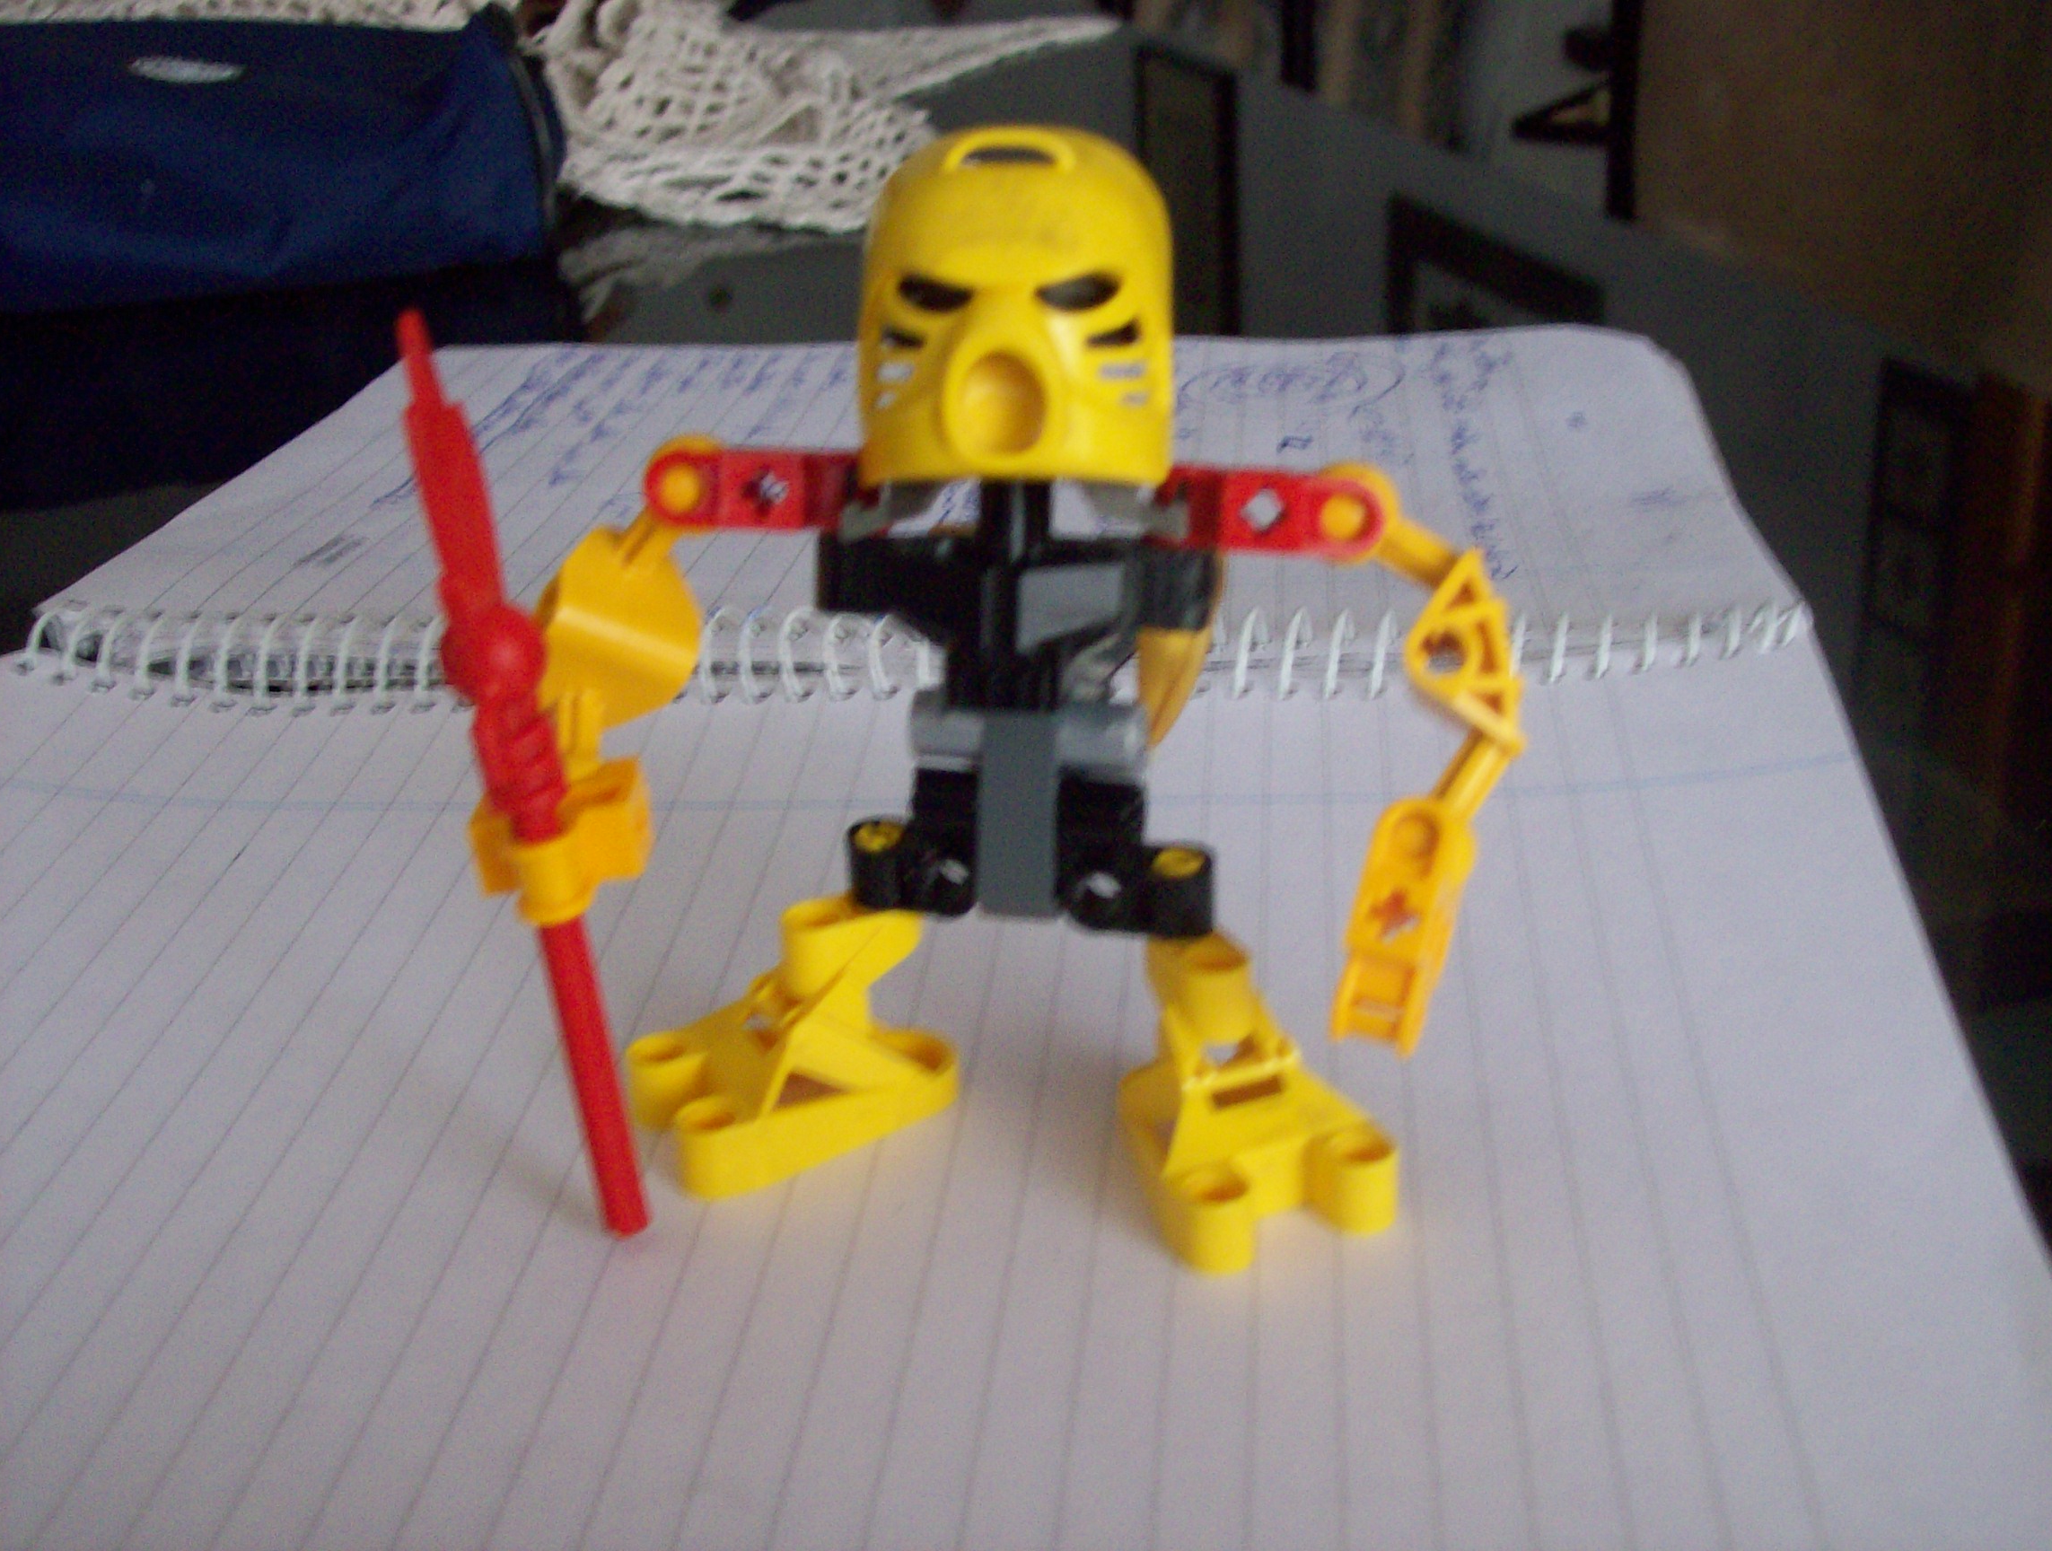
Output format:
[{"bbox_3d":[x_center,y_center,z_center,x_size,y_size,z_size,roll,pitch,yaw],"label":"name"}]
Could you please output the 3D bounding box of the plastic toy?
[{"bbox_3d":[-0.004,-0.010,0.262,0.102,0.108,0.047,3,25,15],"label":"plastic toy"}]

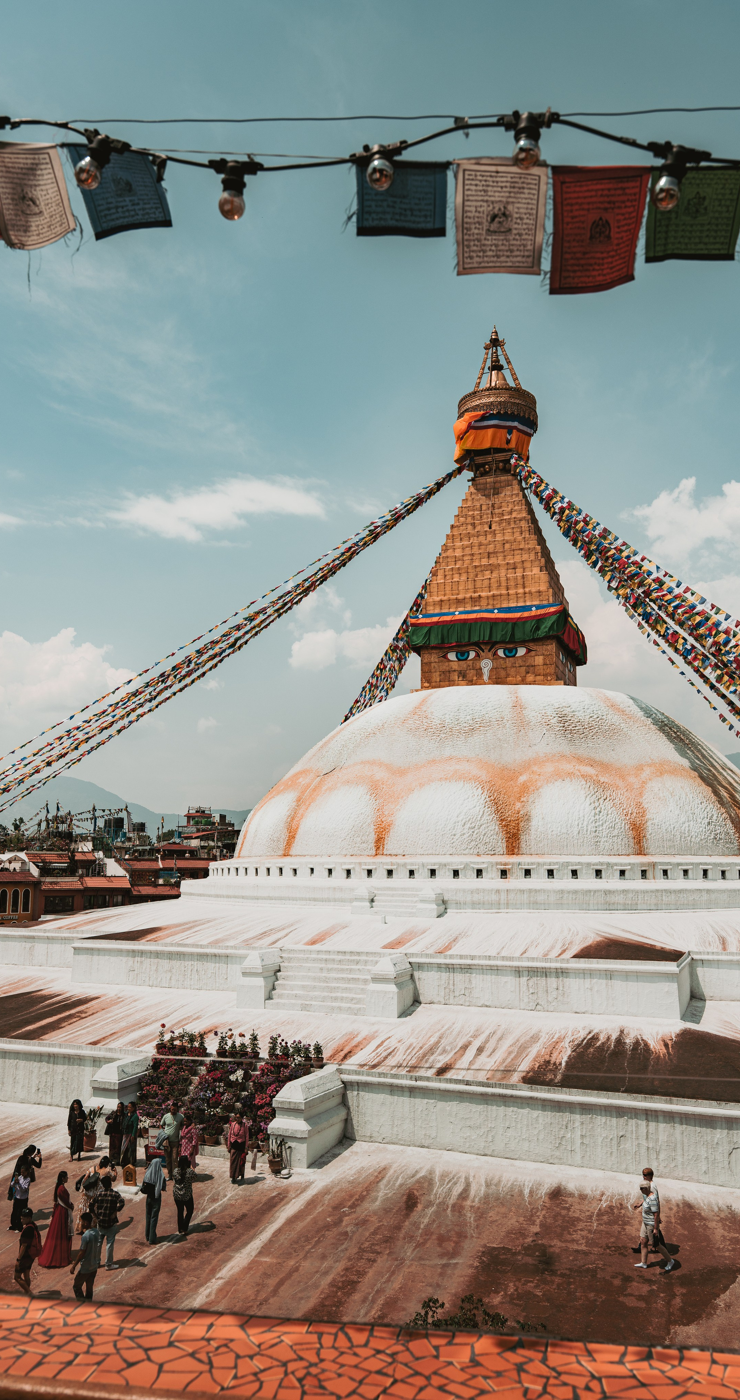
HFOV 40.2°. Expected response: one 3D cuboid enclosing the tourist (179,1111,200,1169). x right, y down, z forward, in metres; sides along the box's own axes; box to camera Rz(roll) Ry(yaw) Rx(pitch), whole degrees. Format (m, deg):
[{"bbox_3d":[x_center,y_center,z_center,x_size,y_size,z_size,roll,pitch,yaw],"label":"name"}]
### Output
[{"bbox_3d":[-4.569,11.224,25.747,0.500,1.440,0.400,-2,-10,14],"label":"tourist"}]

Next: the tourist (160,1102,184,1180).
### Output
[{"bbox_3d":[-4.877,10.884,24.973,0.600,1.763,0.400,1,-9,-3],"label":"tourist"}]

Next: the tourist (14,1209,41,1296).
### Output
[{"bbox_3d":[-6.725,10.828,19.826,0.550,1.615,0.500,5,-10,-25],"label":"tourist"}]

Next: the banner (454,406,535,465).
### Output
[{"bbox_3d":[8.548,-17.113,67.540,4.900,2.400,4.900,-3,-10,20],"label":"banner"}]

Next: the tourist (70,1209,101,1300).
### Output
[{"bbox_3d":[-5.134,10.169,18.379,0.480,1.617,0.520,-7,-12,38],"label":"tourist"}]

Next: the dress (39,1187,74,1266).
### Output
[{"bbox_3d":[-6.115,10.382,19.987,0.680,1.461,0.580,3,-10,-14],"label":"dress"}]

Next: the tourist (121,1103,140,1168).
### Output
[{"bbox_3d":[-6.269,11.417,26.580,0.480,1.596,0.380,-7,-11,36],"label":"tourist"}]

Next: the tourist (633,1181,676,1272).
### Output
[{"bbox_3d":[5.741,10.629,20.526,0.867,1.601,0.510,1,-9,-3],"label":"tourist"}]

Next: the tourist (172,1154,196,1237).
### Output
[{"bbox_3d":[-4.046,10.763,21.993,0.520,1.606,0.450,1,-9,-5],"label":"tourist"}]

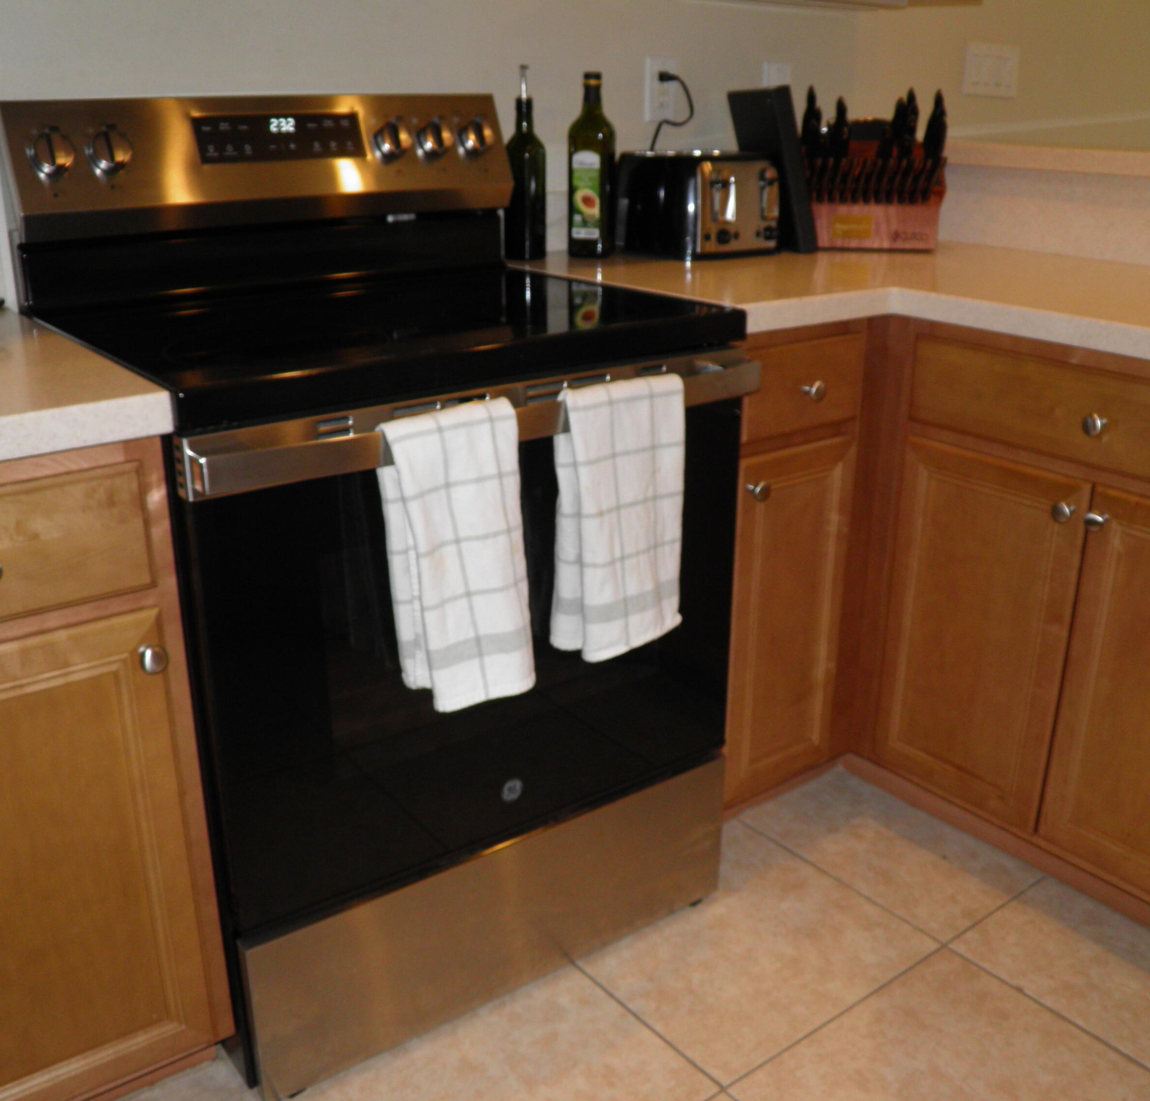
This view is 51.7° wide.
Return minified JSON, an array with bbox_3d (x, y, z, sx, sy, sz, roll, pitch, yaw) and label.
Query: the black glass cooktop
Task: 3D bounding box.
[{"bbox_3d":[-0.247,-0.297,1.578,0.756,0.044,0.565,-15,25,-34],"label":"black glass cooktop"}]

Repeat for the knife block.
[{"bbox_3d":[0.565,-0.672,2.252,0.227,0.175,0.190,3,21,8],"label":"knife block"}]

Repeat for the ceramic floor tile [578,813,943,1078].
[{"bbox_3d":[0.227,0.574,1.801,0.450,0.010,0.450,-15,25,-34],"label":"ceramic floor tile"}]

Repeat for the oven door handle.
[{"bbox_3d":[-0.070,-0.155,1.352,0.744,0.052,0.060,-15,25,-34],"label":"oven door handle"}]

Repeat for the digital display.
[{"bbox_3d":[-0.421,-0.595,1.714,0.255,0.067,0.010,-15,0,-34],"label":"digital display"}]

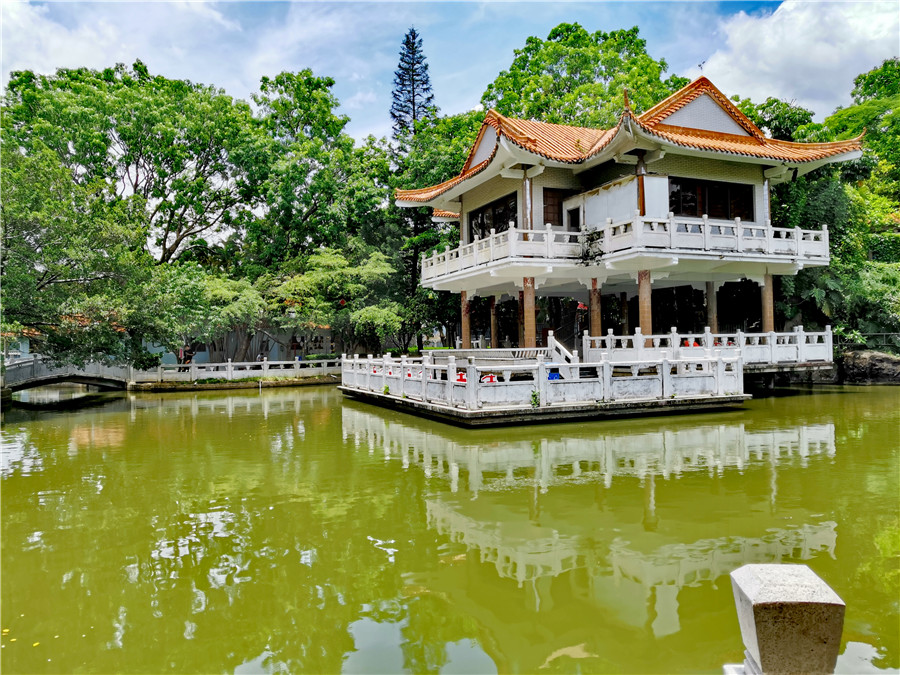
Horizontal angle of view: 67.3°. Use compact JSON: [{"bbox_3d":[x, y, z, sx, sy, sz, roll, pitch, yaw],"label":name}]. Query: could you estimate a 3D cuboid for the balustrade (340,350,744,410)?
[{"bbox_3d":[2.055,1.089,22.020,8.439,1.203,11.155,-1,-1,-24],"label":"balustrade"}]

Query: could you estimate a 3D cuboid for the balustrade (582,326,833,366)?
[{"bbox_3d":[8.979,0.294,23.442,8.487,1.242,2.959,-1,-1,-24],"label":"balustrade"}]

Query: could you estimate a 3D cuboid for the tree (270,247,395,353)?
[{"bbox_3d":[-6.548,-1.623,37.957,7.000,6.986,6.500,-1,-1,0],"label":"tree"}]

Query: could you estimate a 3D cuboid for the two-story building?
[{"bbox_3d":[5.649,-3.711,27.428,12.707,9.554,14.356,-1,-1,-24],"label":"two-story building"}]

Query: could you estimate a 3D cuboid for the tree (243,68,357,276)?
[{"bbox_3d":[-9.354,-7.505,42.884,8.000,18.961,8.000,-1,-1,0],"label":"tree"}]

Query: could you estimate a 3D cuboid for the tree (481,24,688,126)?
[{"bbox_3d":[8.323,-8.802,40.877,12.300,20.125,11.000,-1,-1,0],"label":"tree"}]

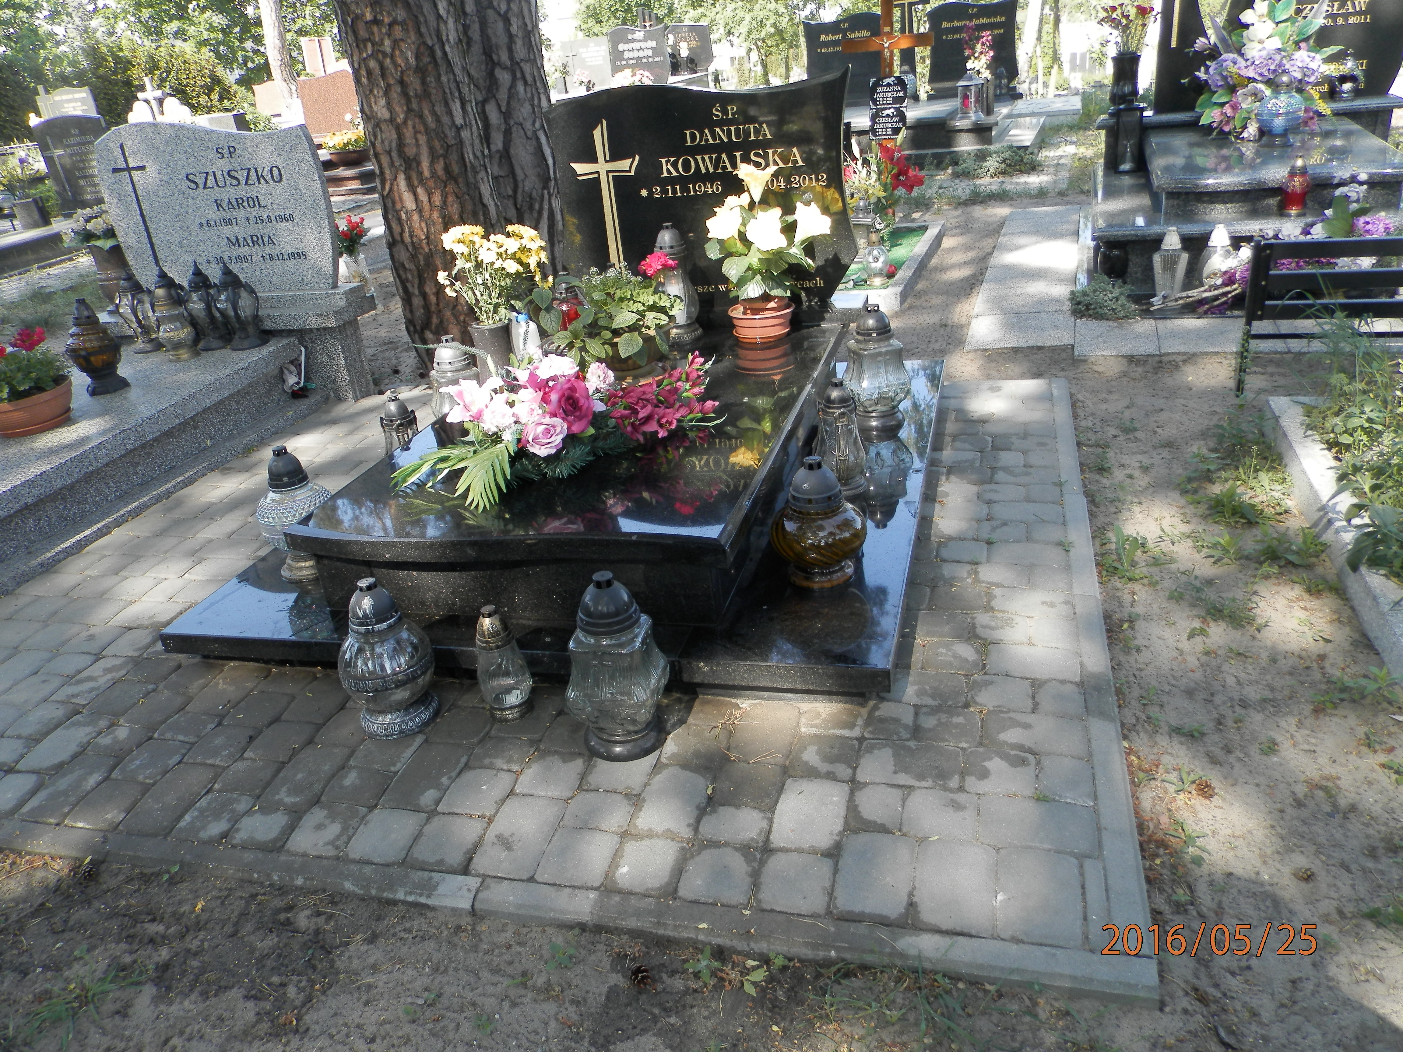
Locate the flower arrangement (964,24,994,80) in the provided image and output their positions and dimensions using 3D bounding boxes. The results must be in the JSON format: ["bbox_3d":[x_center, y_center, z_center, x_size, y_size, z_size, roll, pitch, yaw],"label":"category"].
[{"bbox_3d":[2.095,-3.592,7.669,0.224,0.393,0.206,1,27,17],"label":"flower arrangement"}]

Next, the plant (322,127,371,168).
[{"bbox_3d":[-3.681,-3.962,10.600,0.510,0.380,0.480,1,26,17],"label":"plant"}]

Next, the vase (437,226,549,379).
[{"bbox_3d":[-0.571,-0.615,2.891,0.333,0.484,0.284,1,27,17],"label":"vase"}]

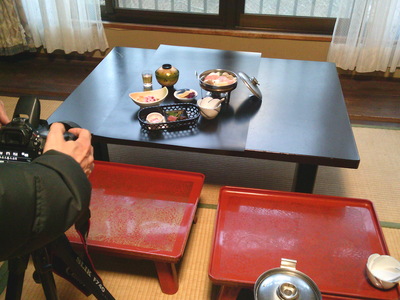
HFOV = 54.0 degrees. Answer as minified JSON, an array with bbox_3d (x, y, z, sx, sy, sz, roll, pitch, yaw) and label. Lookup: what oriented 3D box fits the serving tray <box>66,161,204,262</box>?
[{"bbox_3d":[-0.289,0.200,1.438,0.553,0.034,0.412,6,37,8],"label":"serving tray"}]

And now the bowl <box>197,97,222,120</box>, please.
[{"bbox_3d":[0.048,-0.166,1.654,0.108,0.066,0.102,6,37,8],"label":"bowl"}]

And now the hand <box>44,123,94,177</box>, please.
[{"bbox_3d":[-0.248,-0.001,0.740,0.095,0.090,0.115,12,38,16],"label":"hand"}]

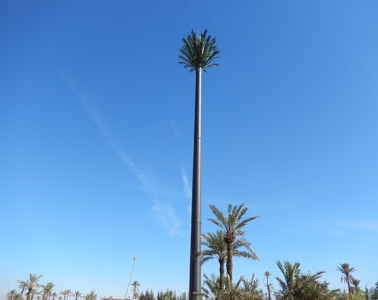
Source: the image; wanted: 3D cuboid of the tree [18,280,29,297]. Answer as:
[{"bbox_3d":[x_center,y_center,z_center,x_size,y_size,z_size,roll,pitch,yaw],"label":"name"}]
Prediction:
[{"bbox_3d":[-40.765,34.885,69.767,3.300,6.160,3.300,15,-31,-23],"label":"tree"}]

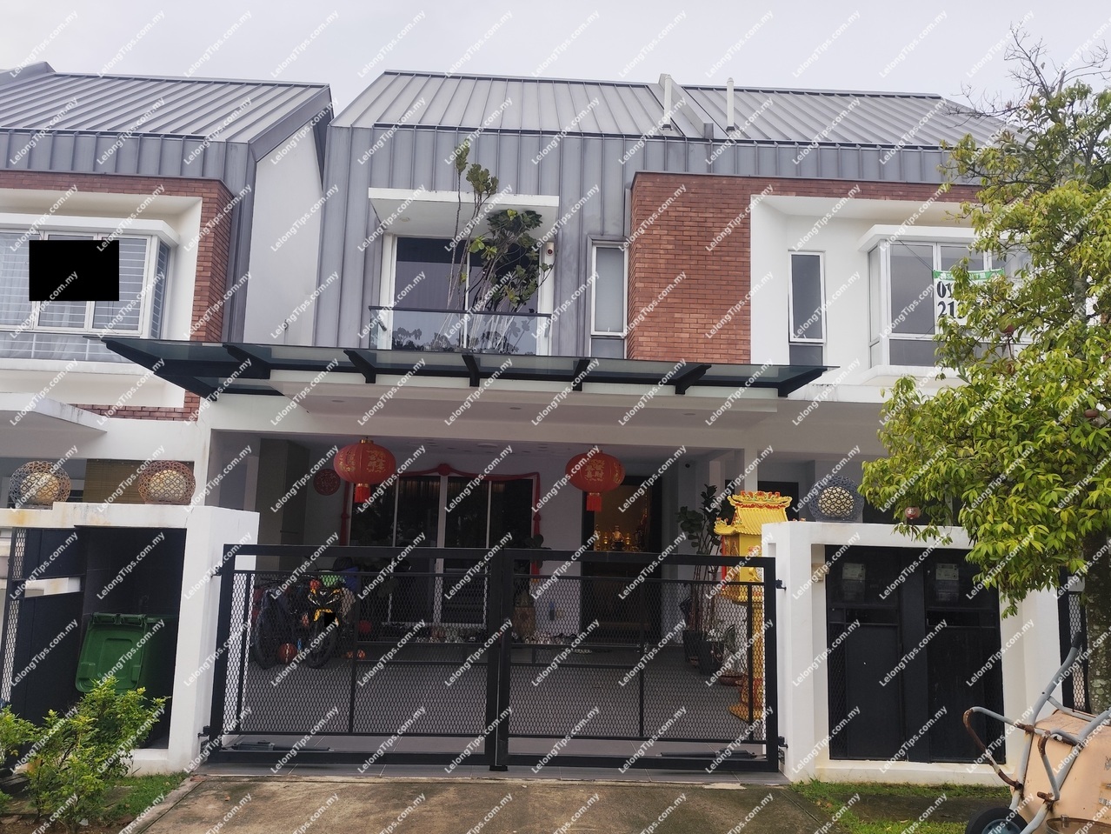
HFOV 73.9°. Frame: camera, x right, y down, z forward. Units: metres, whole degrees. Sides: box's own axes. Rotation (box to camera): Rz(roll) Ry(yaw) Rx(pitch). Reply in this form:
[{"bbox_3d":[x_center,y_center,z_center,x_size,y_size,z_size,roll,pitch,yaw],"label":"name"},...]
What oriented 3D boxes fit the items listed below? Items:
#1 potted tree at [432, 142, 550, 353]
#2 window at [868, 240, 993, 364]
[{"bbox_3d":[-0.976,-2.562,11.625,1.770,3.470,1.300,2,-9,-2],"label":"potted tree"},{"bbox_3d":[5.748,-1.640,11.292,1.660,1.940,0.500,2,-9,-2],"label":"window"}]

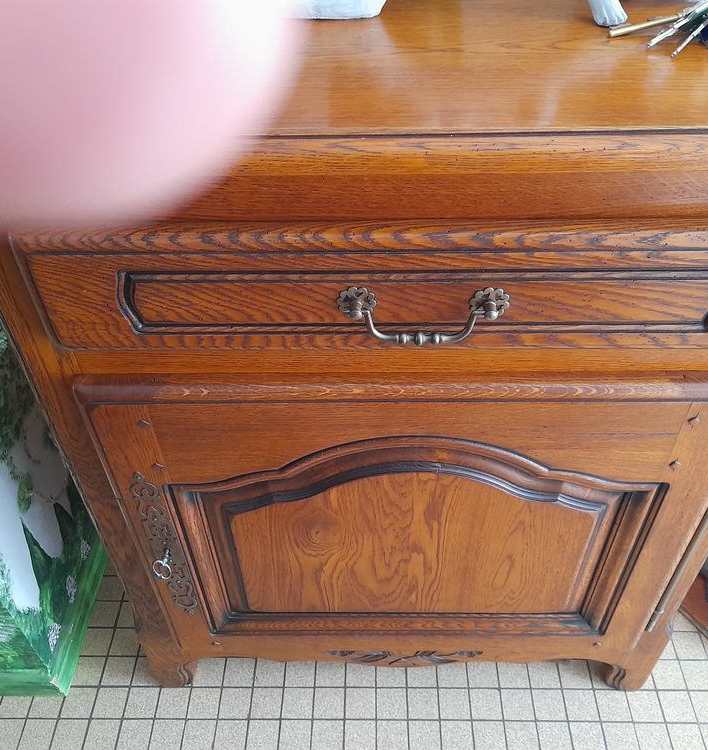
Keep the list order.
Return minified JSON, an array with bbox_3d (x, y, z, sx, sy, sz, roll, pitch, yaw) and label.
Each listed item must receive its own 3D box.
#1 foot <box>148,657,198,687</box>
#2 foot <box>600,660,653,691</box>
[{"bbox_3d":[-0.301,0.473,1.204,0.063,0.106,0.056,0,44,1],"label":"foot"},{"bbox_3d":[0.448,0.471,1.187,0.060,0.106,0.056,0,44,1],"label":"foot"}]

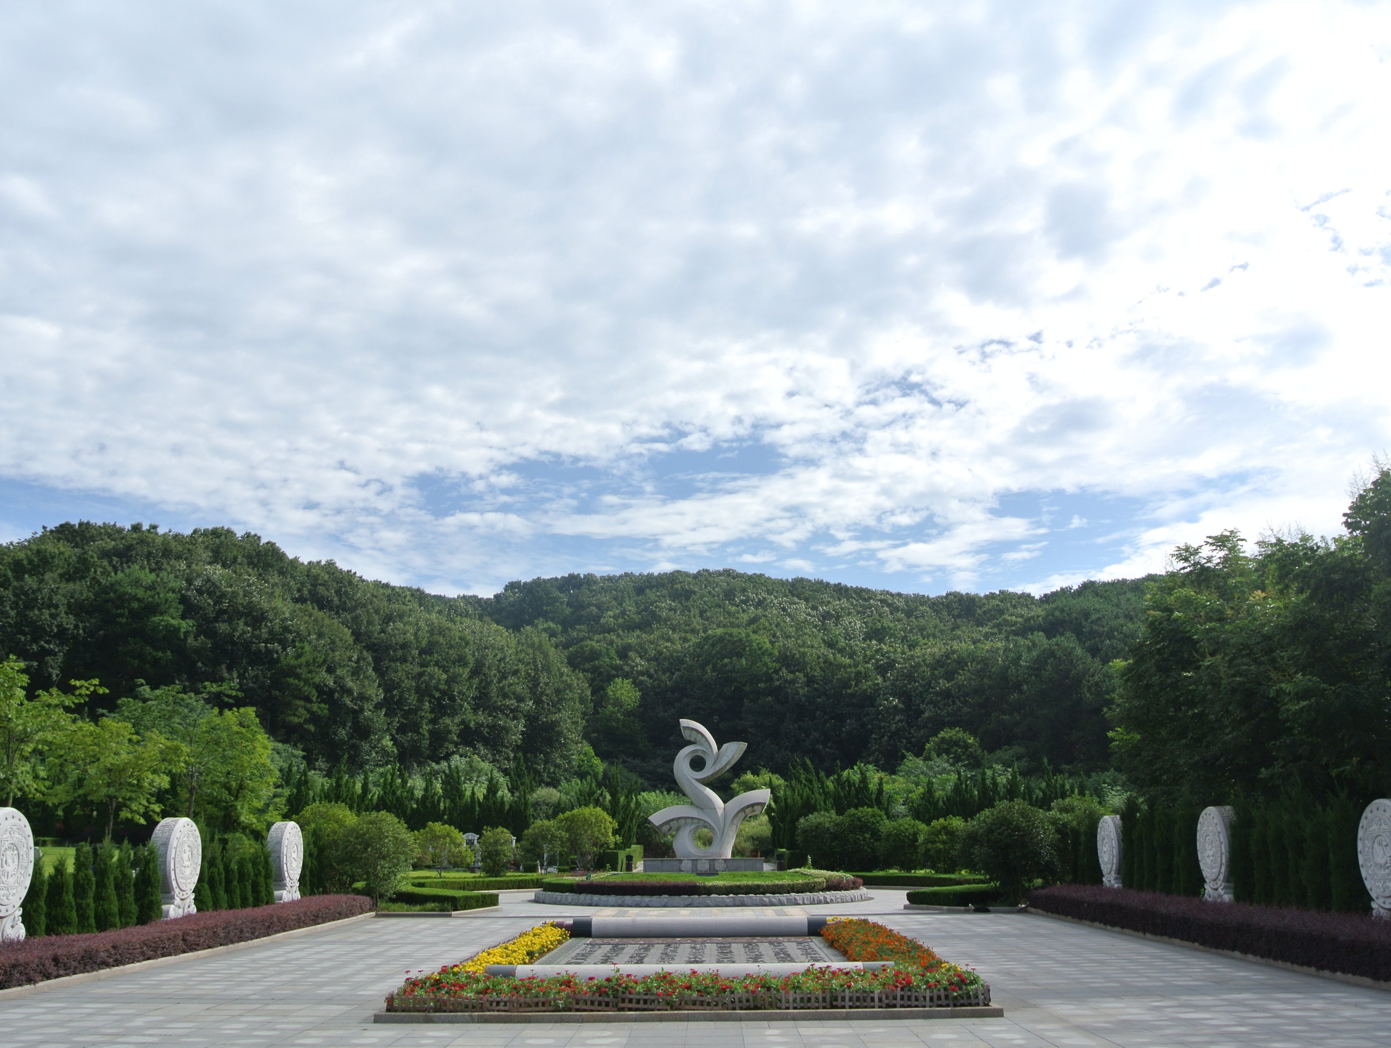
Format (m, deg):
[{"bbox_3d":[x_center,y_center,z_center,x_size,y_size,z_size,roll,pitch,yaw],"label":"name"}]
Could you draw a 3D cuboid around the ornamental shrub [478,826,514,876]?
[{"bbox_3d":[-8.590,14.131,56.280,1.596,2.134,1.596,-1,-14,0],"label":"ornamental shrub"}]

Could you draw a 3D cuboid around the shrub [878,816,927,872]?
[{"bbox_3d":[9.385,14.560,58.950,2.176,2.601,2.176,0,-14,0],"label":"shrub"}]

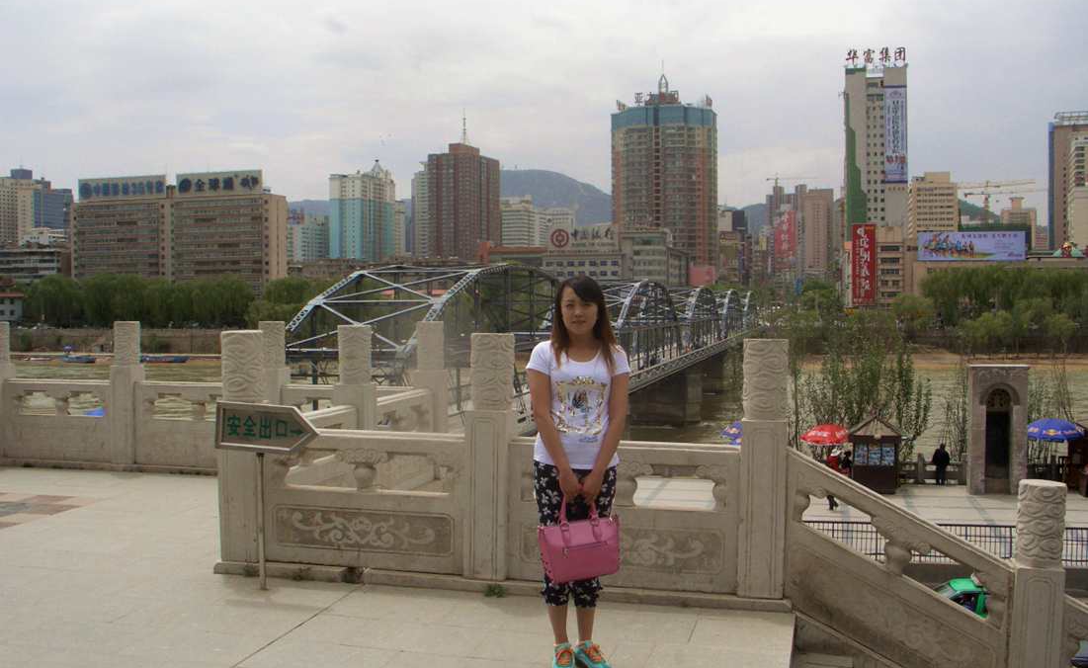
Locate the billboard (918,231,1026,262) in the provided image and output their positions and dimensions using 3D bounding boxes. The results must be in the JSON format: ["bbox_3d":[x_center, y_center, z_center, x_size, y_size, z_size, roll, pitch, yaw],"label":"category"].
[{"bbox_3d":[125.812,-25.714,305.000,32.000,8.700,1.200,0,2,7],"label":"billboard"}]

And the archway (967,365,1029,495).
[{"bbox_3d":[17.297,3.678,39.600,2.150,4.850,1.250,0,2,16],"label":"archway"}]

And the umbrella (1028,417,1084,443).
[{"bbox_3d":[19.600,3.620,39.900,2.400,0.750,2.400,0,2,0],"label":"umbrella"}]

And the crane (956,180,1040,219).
[{"bbox_3d":[227.379,-44.804,520.000,44.000,65.400,2.500,0,2,22],"label":"crane"}]

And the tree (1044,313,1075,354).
[{"bbox_3d":[128.300,-0.369,258.000,7.900,10.200,7.600,0,2,0],"label":"tree"}]

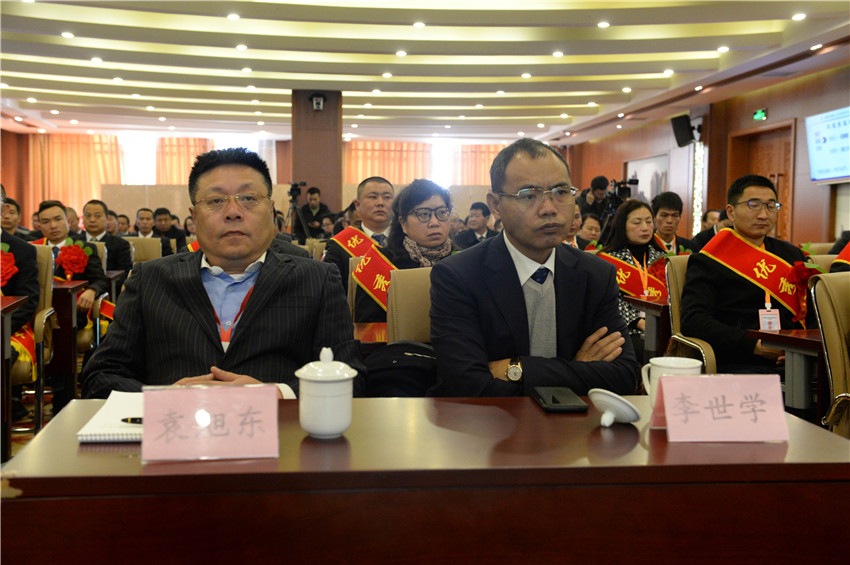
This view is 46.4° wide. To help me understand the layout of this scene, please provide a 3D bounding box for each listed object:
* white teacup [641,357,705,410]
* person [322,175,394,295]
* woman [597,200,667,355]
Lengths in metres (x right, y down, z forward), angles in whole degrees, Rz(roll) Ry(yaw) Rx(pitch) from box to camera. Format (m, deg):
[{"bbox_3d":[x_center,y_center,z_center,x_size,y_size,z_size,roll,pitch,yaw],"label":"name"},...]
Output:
[{"bbox_3d":[0.409,0.185,1.640,0.106,0.105,0.087,0,3,0],"label":"white teacup"},{"bbox_3d":[-0.254,0.137,4.980,0.540,1.324,0.750,0,3,-12],"label":"person"},{"bbox_3d":[1.045,0.201,4.870,0.470,1.229,0.740,0,3,-12],"label":"woman"}]

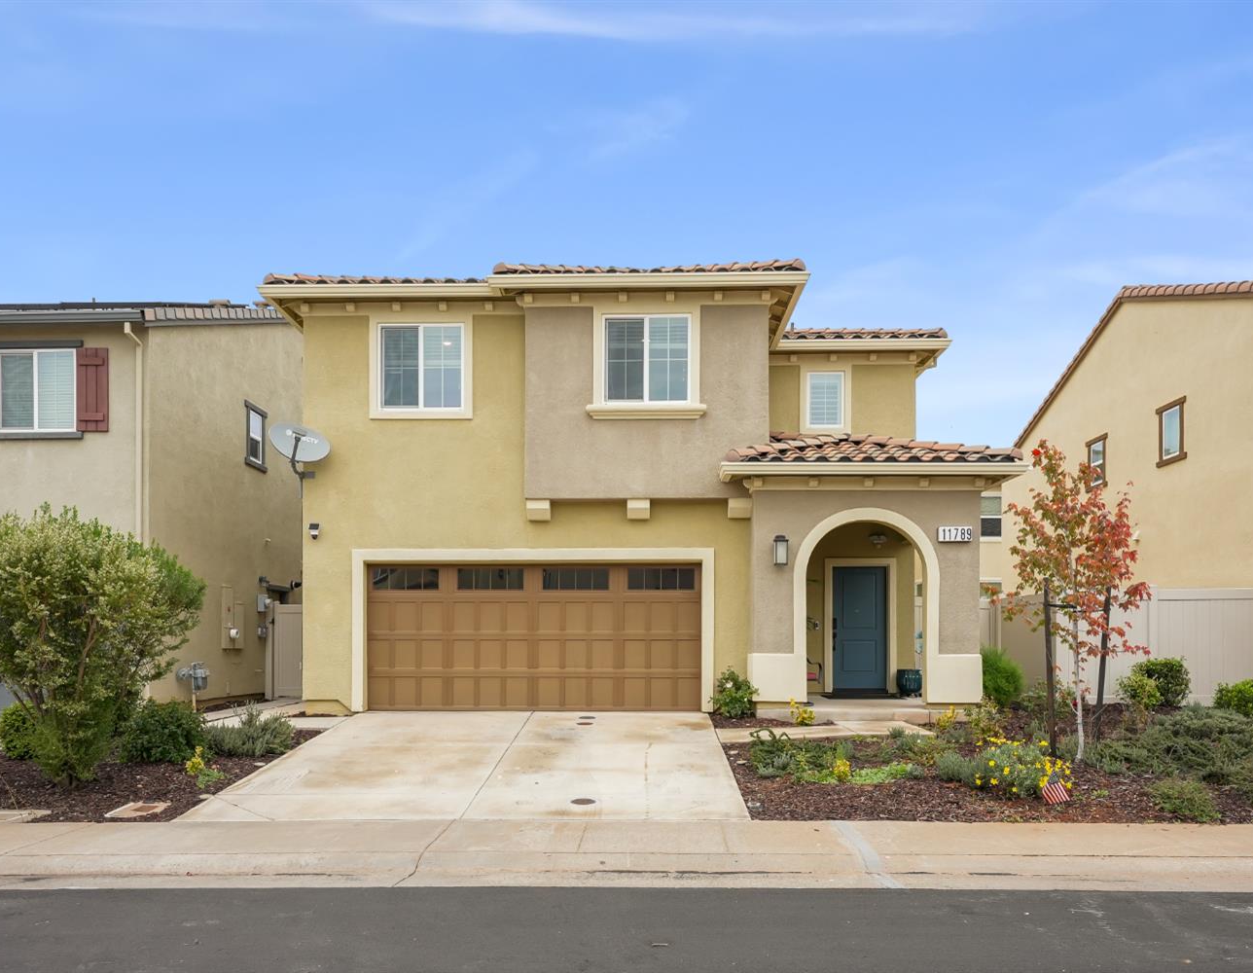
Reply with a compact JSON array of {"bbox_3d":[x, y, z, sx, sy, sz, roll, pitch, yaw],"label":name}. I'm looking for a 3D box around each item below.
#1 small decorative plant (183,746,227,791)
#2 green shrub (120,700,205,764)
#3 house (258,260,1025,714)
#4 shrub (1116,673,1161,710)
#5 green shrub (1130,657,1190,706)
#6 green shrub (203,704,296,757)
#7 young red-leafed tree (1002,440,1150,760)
[{"bbox_3d":[-4.293,2.879,9.900,0.440,0.410,0.400,0,-4,0],"label":"small decorative plant"},{"bbox_3d":[-5.396,2.849,11.300,1.020,0.700,0.950,0,-4,0],"label":"green shrub"},{"bbox_3d":[0.170,0.150,19.200,10.400,6.900,12.000,0,-4,0],"label":"house"},{"bbox_3d":[7.436,2.967,14.100,0.630,0.530,0.600,0,-4,0],"label":"shrub"},{"bbox_3d":[8.071,2.947,14.700,0.880,0.740,0.850,0,-4,0],"label":"green shrub"},{"bbox_3d":[-4.500,2.910,11.600,1.080,0.600,0.950,0,-4,0],"label":"green shrub"},{"bbox_3d":[5.224,1.312,11.300,1.700,3.650,1.600,0,-4,0],"label":"young red-leafed tree"}]

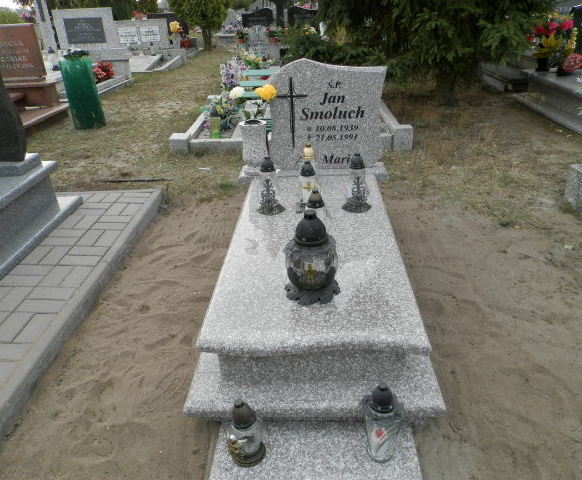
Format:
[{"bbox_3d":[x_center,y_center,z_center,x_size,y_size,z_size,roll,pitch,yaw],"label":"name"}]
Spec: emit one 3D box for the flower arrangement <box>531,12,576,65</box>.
[{"bbox_3d":[3.550,-2.711,6.250,0.500,0.670,0.400,1,28,2],"label":"flower arrangement"}]

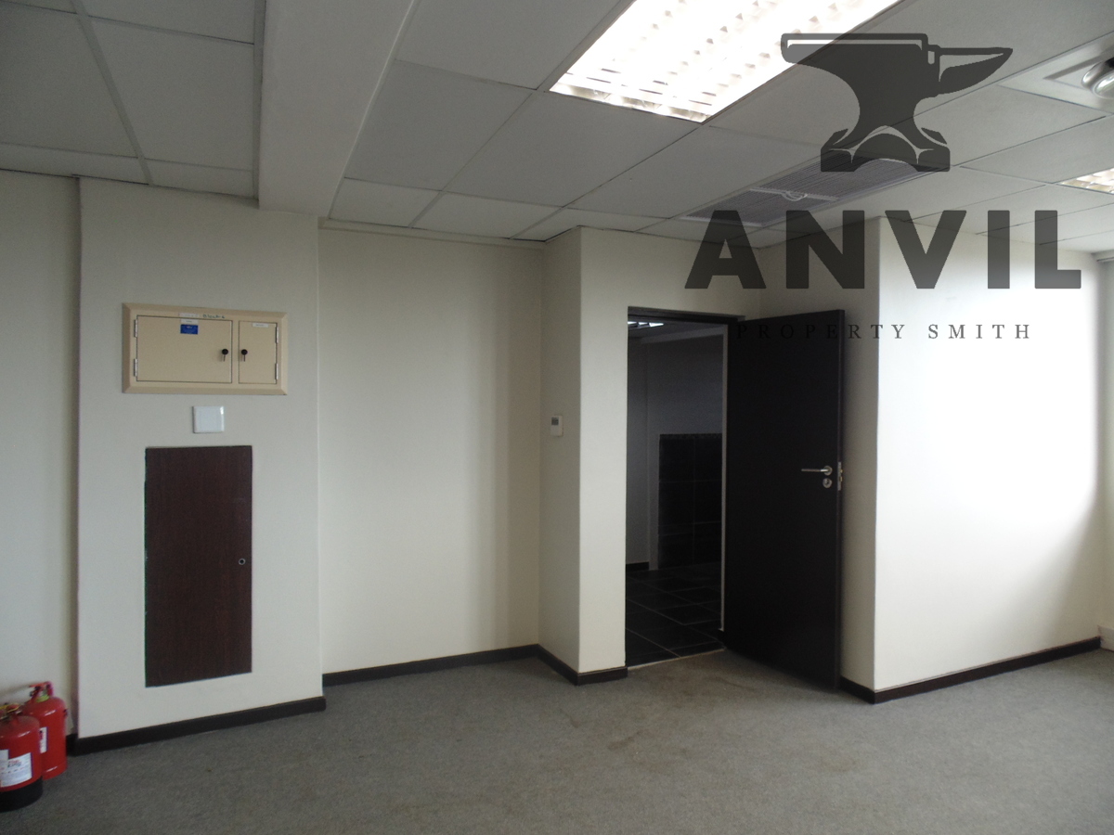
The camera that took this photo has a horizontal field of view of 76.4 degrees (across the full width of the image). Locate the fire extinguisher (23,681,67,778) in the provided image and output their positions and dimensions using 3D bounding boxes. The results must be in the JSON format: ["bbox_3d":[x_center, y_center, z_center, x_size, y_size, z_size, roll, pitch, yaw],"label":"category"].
[{"bbox_3d":[-2.208,1.327,3.049,0.152,0.390,0.152,1,2,13],"label":"fire extinguisher"}]

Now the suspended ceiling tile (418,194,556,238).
[{"bbox_3d":[-0.409,-1.072,3.789,0.576,0.020,0.808,0,2,-23],"label":"suspended ceiling tile"}]

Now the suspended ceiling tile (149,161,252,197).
[{"bbox_3d":[-1.548,-1.047,3.093,0.404,0.018,0.400,0,1,-24],"label":"suspended ceiling tile"}]

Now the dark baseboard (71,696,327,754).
[{"bbox_3d":[-1.647,1.452,3.358,1.057,0.070,0.025,0,1,-27],"label":"dark baseboard"}]

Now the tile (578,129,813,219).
[{"bbox_3d":[0.540,-1.027,3.043,0.600,0.020,1.180,-1,2,-24],"label":"tile"}]

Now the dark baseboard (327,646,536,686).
[{"bbox_3d":[-0.718,1.465,4.188,1.314,0.078,0.016,0,2,-23],"label":"dark baseboard"}]

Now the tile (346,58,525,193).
[{"bbox_3d":[-0.498,-1.038,2.650,0.424,0.020,1.176,0,2,-23],"label":"tile"}]

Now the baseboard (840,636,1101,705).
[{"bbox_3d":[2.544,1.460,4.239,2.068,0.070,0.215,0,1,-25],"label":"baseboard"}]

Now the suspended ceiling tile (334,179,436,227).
[{"bbox_3d":[-0.892,-1.071,3.586,0.424,0.020,0.808,0,2,-23],"label":"suspended ceiling tile"}]

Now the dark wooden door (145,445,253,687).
[{"bbox_3d":[-1.682,0.687,3.343,0.445,1.101,0.035,0,1,-24],"label":"dark wooden door"}]

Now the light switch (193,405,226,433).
[{"bbox_3d":[-1.660,0.008,3.381,0.124,0.120,0.015,0,2,-23],"label":"light switch"}]

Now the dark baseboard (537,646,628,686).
[{"bbox_3d":[0.154,1.446,4.206,0.341,0.070,0.498,0,1,-24],"label":"dark baseboard"}]

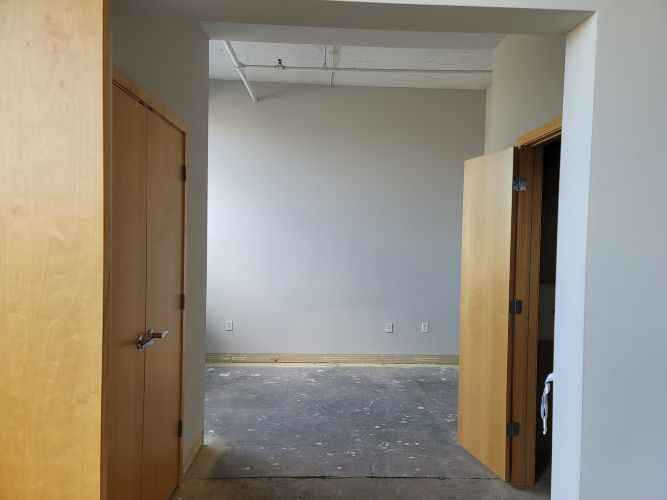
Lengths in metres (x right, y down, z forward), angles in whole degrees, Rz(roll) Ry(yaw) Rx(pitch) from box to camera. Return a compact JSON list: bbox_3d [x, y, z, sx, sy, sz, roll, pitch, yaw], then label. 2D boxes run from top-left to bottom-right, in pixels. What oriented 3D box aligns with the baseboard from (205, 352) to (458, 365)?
[{"bbox_3d":[0.090,1.296,5.696,3.155,0.115,0.018,1,1,-3],"label":"baseboard"}]

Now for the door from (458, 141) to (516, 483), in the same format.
[{"bbox_3d":[1.015,0.390,3.208,0.037,2.040,0.567,1,1,-15],"label":"door"}]

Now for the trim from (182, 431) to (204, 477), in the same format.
[{"bbox_3d":[-0.921,1.323,3.157,0.016,0.115,0.416,1,1,1],"label":"trim"}]

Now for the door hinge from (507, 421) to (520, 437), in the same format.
[{"bbox_3d":[1.106,1.105,2.961,0.083,0.090,0.018,1,1,-9],"label":"door hinge"}]

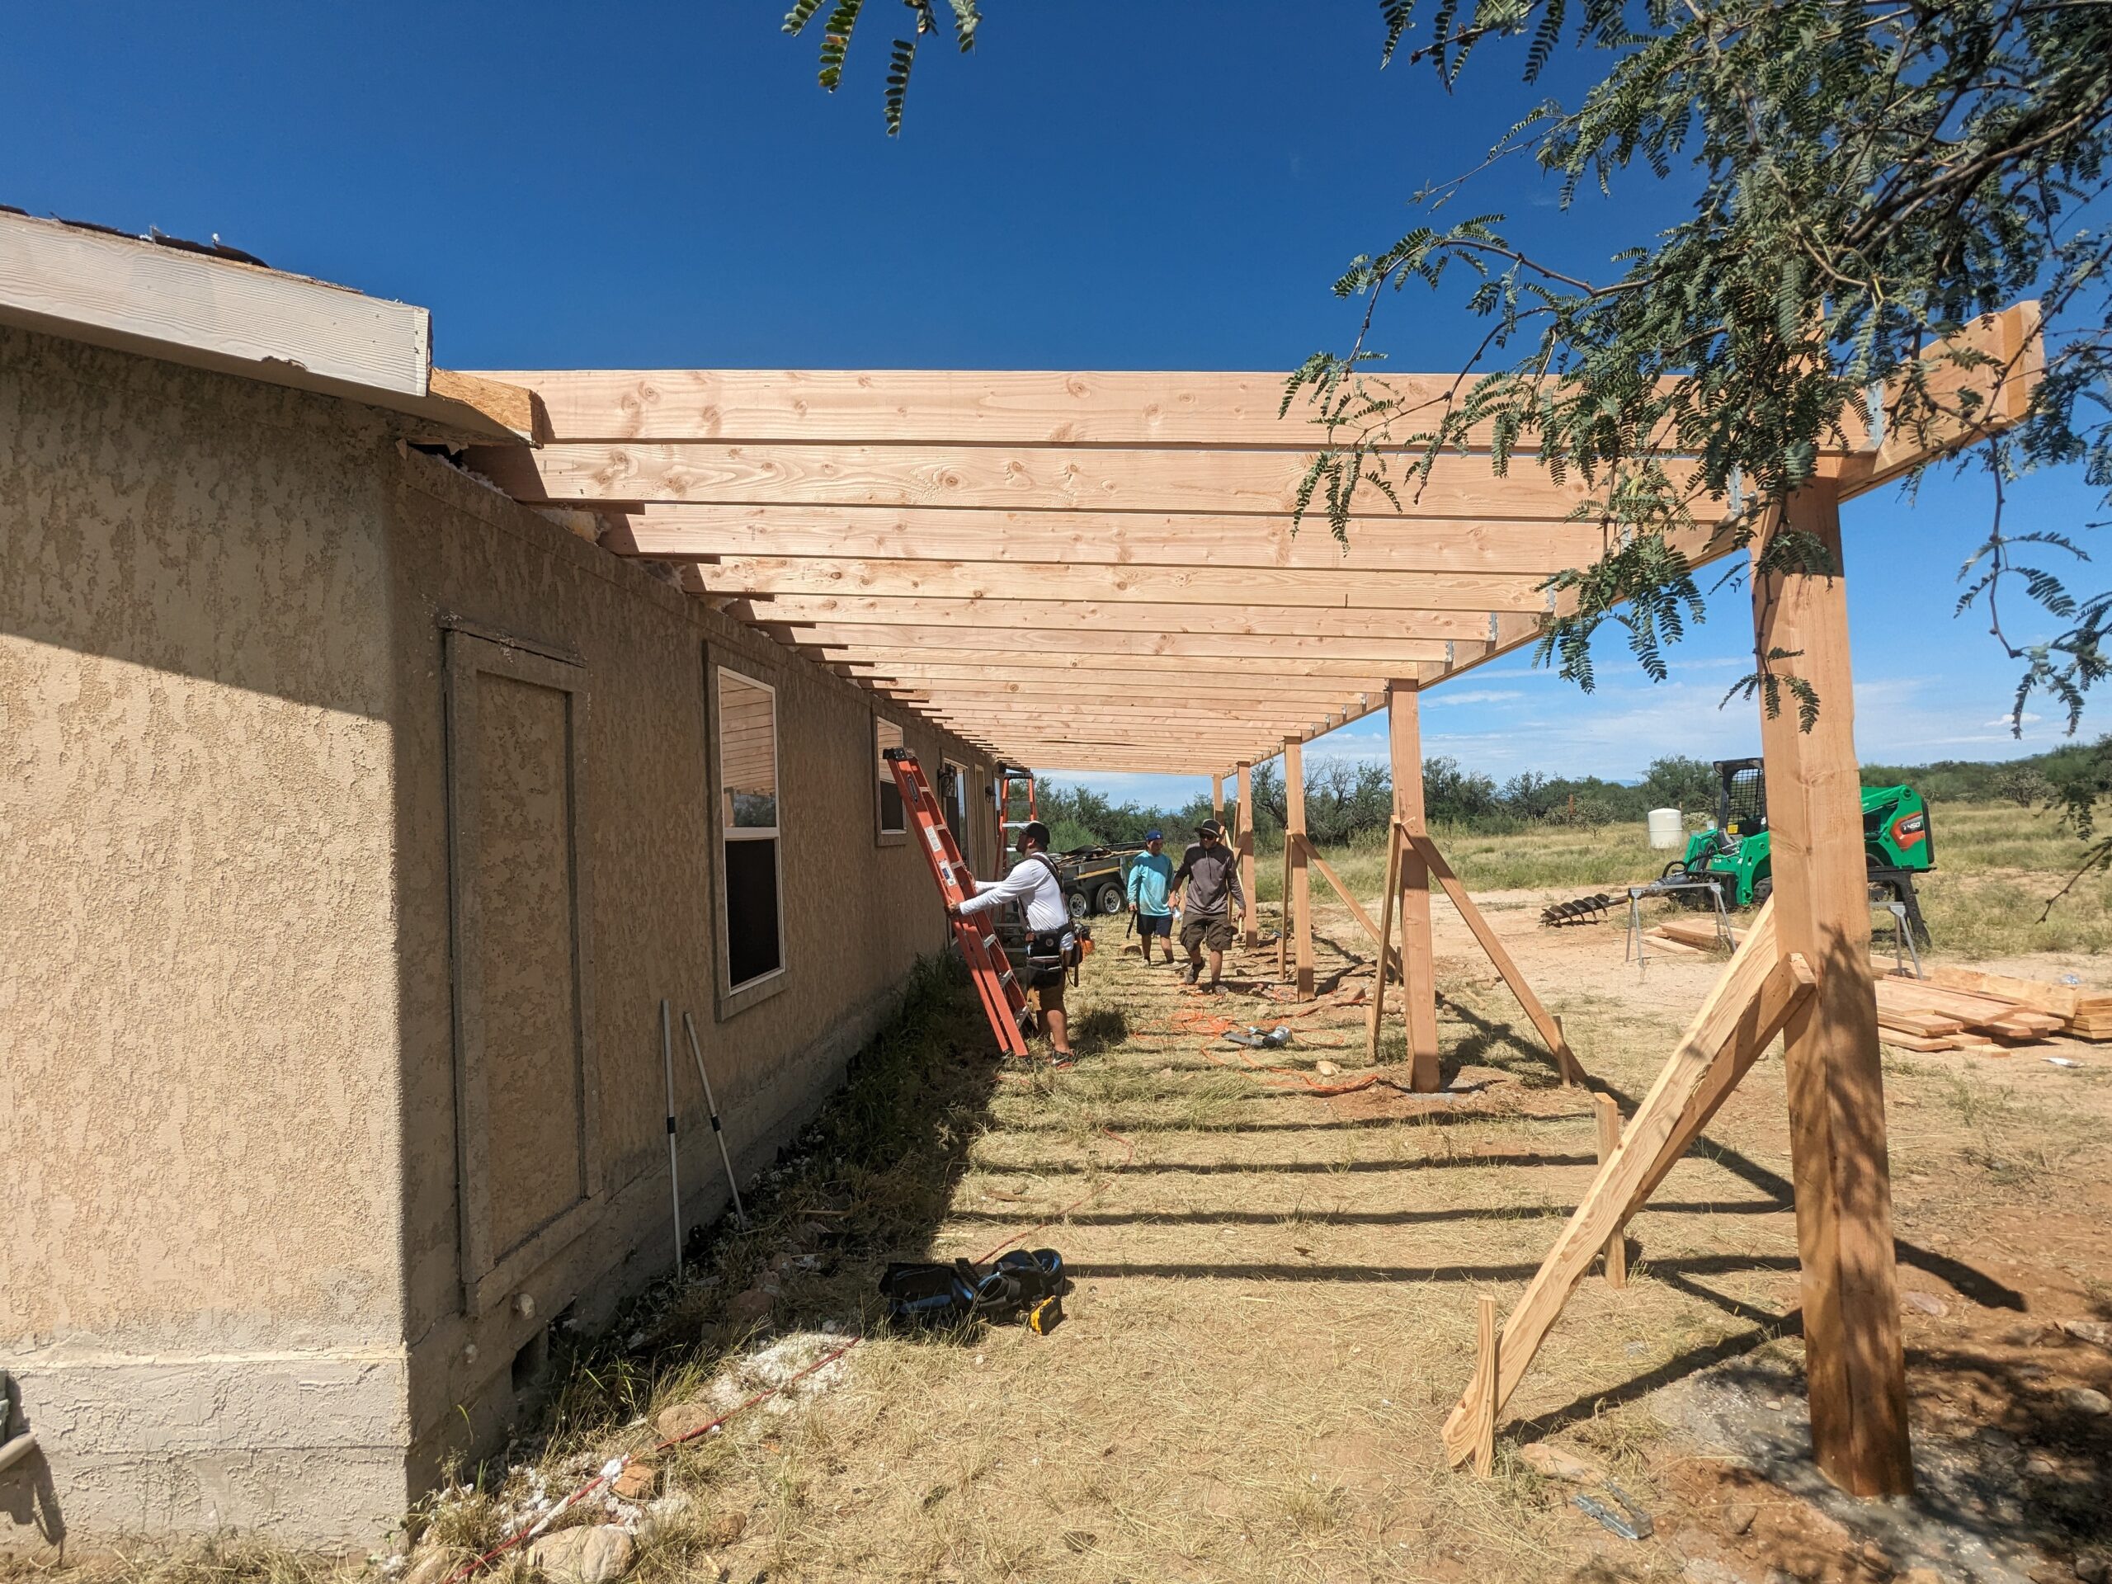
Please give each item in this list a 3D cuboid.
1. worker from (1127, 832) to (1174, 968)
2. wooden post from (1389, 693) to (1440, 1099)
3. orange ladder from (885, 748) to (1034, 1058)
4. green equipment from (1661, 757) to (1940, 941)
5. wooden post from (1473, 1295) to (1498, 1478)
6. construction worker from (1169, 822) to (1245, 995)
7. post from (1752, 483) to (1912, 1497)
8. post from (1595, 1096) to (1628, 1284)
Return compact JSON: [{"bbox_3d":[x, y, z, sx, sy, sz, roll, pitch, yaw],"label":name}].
[{"bbox_3d":[1.171,1.327,12.236,0.570,1.700,0.400,-2,-2,-5],"label":"worker"},{"bbox_3d":[2.280,0.588,6.233,0.140,2.590,0.140,-2,-2,3],"label":"wooden post"},{"bbox_3d":[-0.698,0.862,7.373,0.190,2.390,0.570,-23,0,6],"label":"orange ladder"},{"bbox_3d":[9.700,0.523,12.950,2.620,2.000,1.450,-2,-2,-3],"label":"green equipment"},{"bbox_3d":[1.149,1.584,2.611,0.038,0.464,0.036,2,-2,3],"label":"wooden post"},{"bbox_3d":[1.583,1.186,10.399,0.730,1.800,0.520,-3,-2,6],"label":"construction worker"},{"bbox_3d":[2.051,0.474,2.601,0.140,2.645,0.140,-2,-2,3],"label":"post"},{"bbox_3d":[2.050,1.469,3.621,0.041,0.680,0.089,-2,-2,3],"label":"post"}]

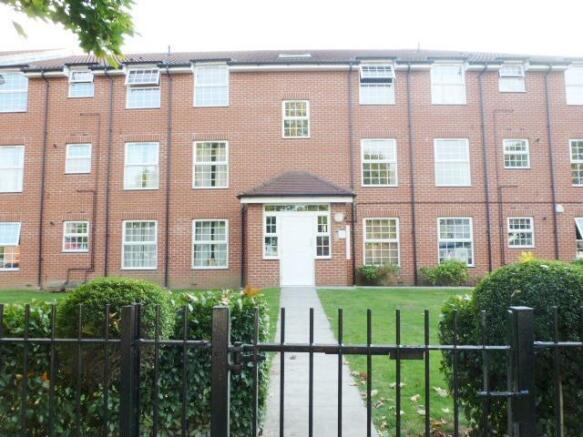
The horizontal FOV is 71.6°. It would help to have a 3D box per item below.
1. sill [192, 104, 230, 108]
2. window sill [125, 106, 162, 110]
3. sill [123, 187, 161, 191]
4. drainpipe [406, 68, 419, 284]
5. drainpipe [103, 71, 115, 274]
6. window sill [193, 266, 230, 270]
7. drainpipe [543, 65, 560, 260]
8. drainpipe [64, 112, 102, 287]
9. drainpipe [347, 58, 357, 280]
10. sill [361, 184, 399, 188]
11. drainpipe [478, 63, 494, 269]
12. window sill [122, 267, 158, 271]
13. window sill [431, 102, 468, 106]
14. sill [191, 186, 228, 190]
[{"bbox_3d":[-2.696,-3.768,13.602,1.241,0.084,0.130,0,-4,1],"label":"sill"},{"bbox_3d":[-4.948,-3.704,13.606,1.185,0.090,0.130,-1,-5,1],"label":"window sill"},{"bbox_3d":[-4.929,-0.973,13.371,1.204,0.090,0.130,-1,-5,1],"label":"sill"},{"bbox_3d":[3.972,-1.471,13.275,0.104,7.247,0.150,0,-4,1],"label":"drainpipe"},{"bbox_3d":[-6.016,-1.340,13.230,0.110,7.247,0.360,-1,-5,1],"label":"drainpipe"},{"bbox_3d":[-2.612,1.615,13.123,1.192,0.090,0.130,-1,-5,1],"label":"window sill"},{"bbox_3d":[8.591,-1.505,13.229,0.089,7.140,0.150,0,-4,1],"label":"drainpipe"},{"bbox_3d":[-6.891,-0.655,13.328,0.968,5.802,0.150,0,-4,1],"label":"drainpipe"},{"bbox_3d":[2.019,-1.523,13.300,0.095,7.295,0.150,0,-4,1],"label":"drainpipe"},{"bbox_3d":[2.912,-1.065,13.290,1.205,0.090,0.130,-1,-5,1],"label":"sill"},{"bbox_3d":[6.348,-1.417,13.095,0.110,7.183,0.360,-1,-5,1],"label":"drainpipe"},{"bbox_3d":[-4.919,1.635,13.148,1.194,0.090,0.130,-1,-5,1],"label":"window sill"},{"bbox_3d":[5.259,-3.813,13.521,1.182,0.084,0.130,0,-4,1],"label":"window sill"},{"bbox_3d":[-2.675,-0.993,13.390,1.212,0.084,0.130,0,-4,1],"label":"sill"}]

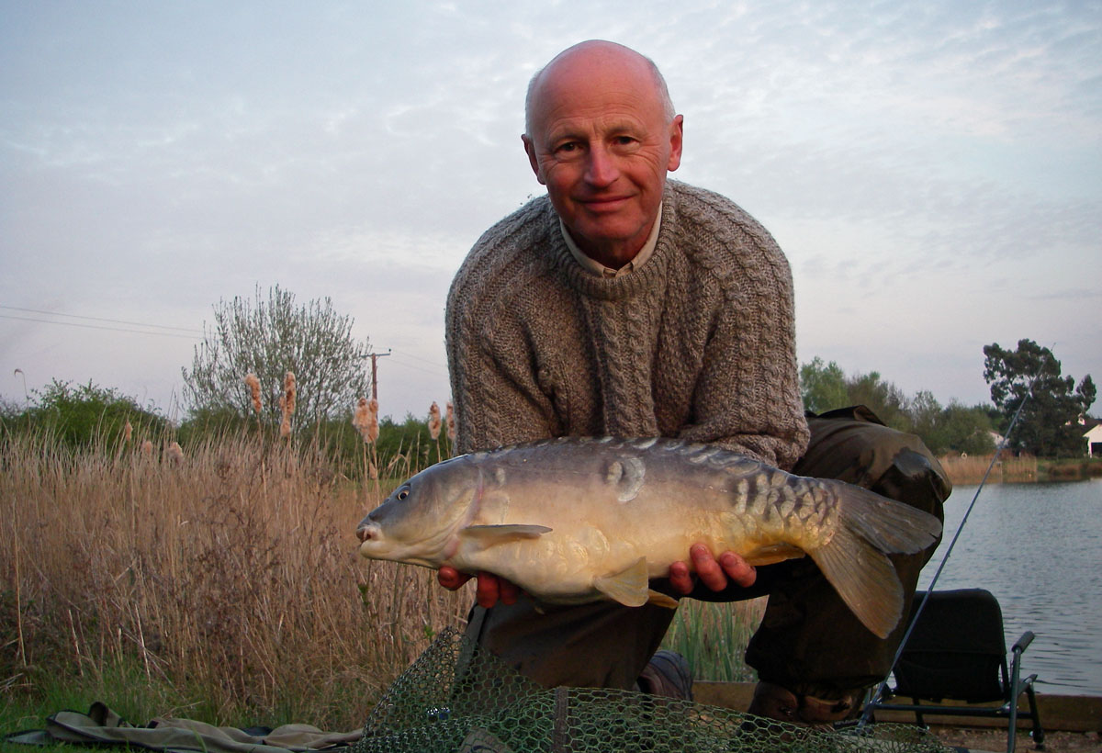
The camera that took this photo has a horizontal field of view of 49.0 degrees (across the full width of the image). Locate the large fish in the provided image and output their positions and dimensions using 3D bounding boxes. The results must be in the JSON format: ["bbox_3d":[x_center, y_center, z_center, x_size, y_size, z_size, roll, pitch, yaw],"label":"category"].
[{"bbox_3d":[0.092,0.145,1.130,0.550,0.190,0.110,2,-5,0],"label":"large fish"}]

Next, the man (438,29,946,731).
[{"bbox_3d":[0.180,0.095,1.600,0.640,0.940,0.880,-1,-5,-3],"label":"man"}]

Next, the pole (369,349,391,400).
[{"bbox_3d":[-10.100,2.600,70.000,1.900,7.900,0.300,-3,-5,22],"label":"pole"}]

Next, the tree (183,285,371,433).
[{"bbox_3d":[-6.800,0.470,30.000,4.700,5.400,4.700,-1,-5,0],"label":"tree"}]

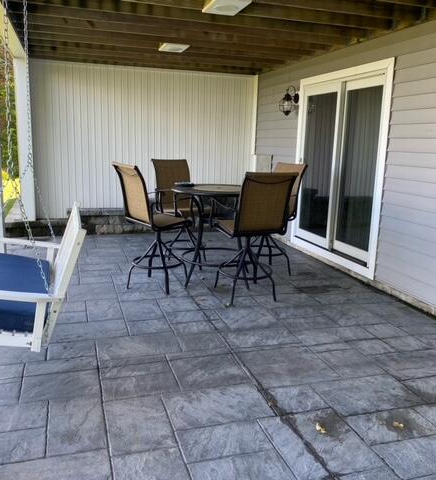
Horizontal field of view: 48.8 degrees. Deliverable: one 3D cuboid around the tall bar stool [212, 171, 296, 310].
[{"bbox_3d":[0.311,-0.050,4.444,0.600,1.202,0.665,-3,13,-23],"label":"tall bar stool"}]

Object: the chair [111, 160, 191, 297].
[{"bbox_3d":[-0.624,-0.137,4.732,0.665,1.202,0.600,-7,14,-37],"label":"chair"}]

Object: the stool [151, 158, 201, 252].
[{"bbox_3d":[-0.377,-0.291,5.522,0.600,1.202,0.665,-8,15,-40],"label":"stool"}]

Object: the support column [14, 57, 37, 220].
[{"bbox_3d":[-2.784,-1.420,6.944,0.170,2.295,0.170,-2,12,-17],"label":"support column"}]

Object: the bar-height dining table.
[{"bbox_3d":[0.012,-0.045,4.970,0.970,0.965,0.970,-2,12,-17],"label":"bar-height dining table"}]

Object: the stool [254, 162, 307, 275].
[{"bbox_3d":[0.557,-0.226,5.343,0.665,1.202,0.600,-6,14,-35],"label":"stool"}]

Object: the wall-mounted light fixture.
[{"bbox_3d":[0.967,-1.903,6.586,0.265,0.410,0.220,-2,12,-17],"label":"wall-mounted light fixture"}]

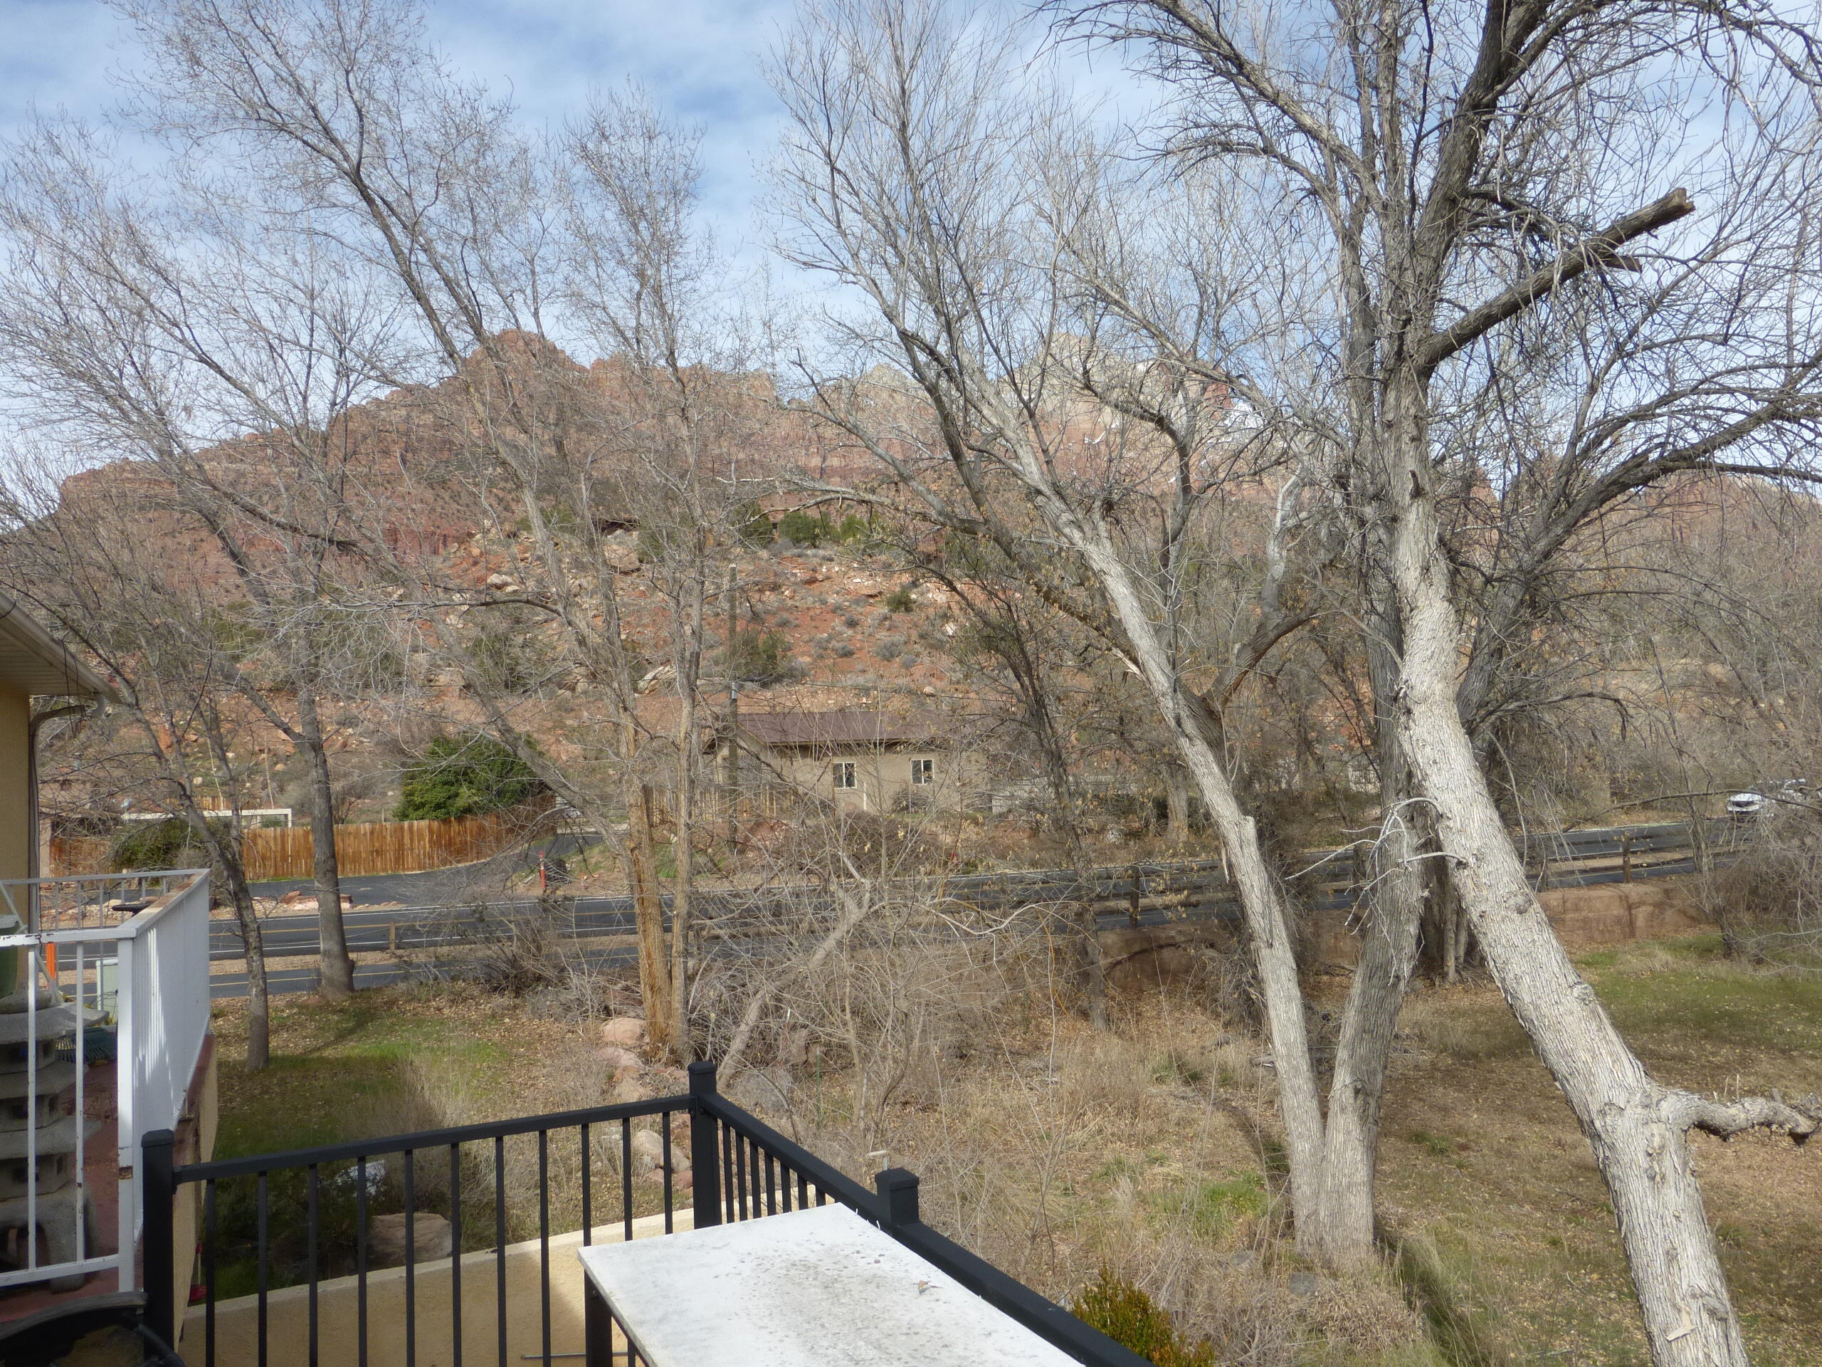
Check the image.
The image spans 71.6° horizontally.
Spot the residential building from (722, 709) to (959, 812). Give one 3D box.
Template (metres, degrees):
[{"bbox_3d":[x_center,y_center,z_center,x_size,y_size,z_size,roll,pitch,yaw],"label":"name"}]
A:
[{"bbox_3d":[-3.193,3.655,58.872,10.851,4.569,7.460,-1,-4,-30],"label":"residential building"}]

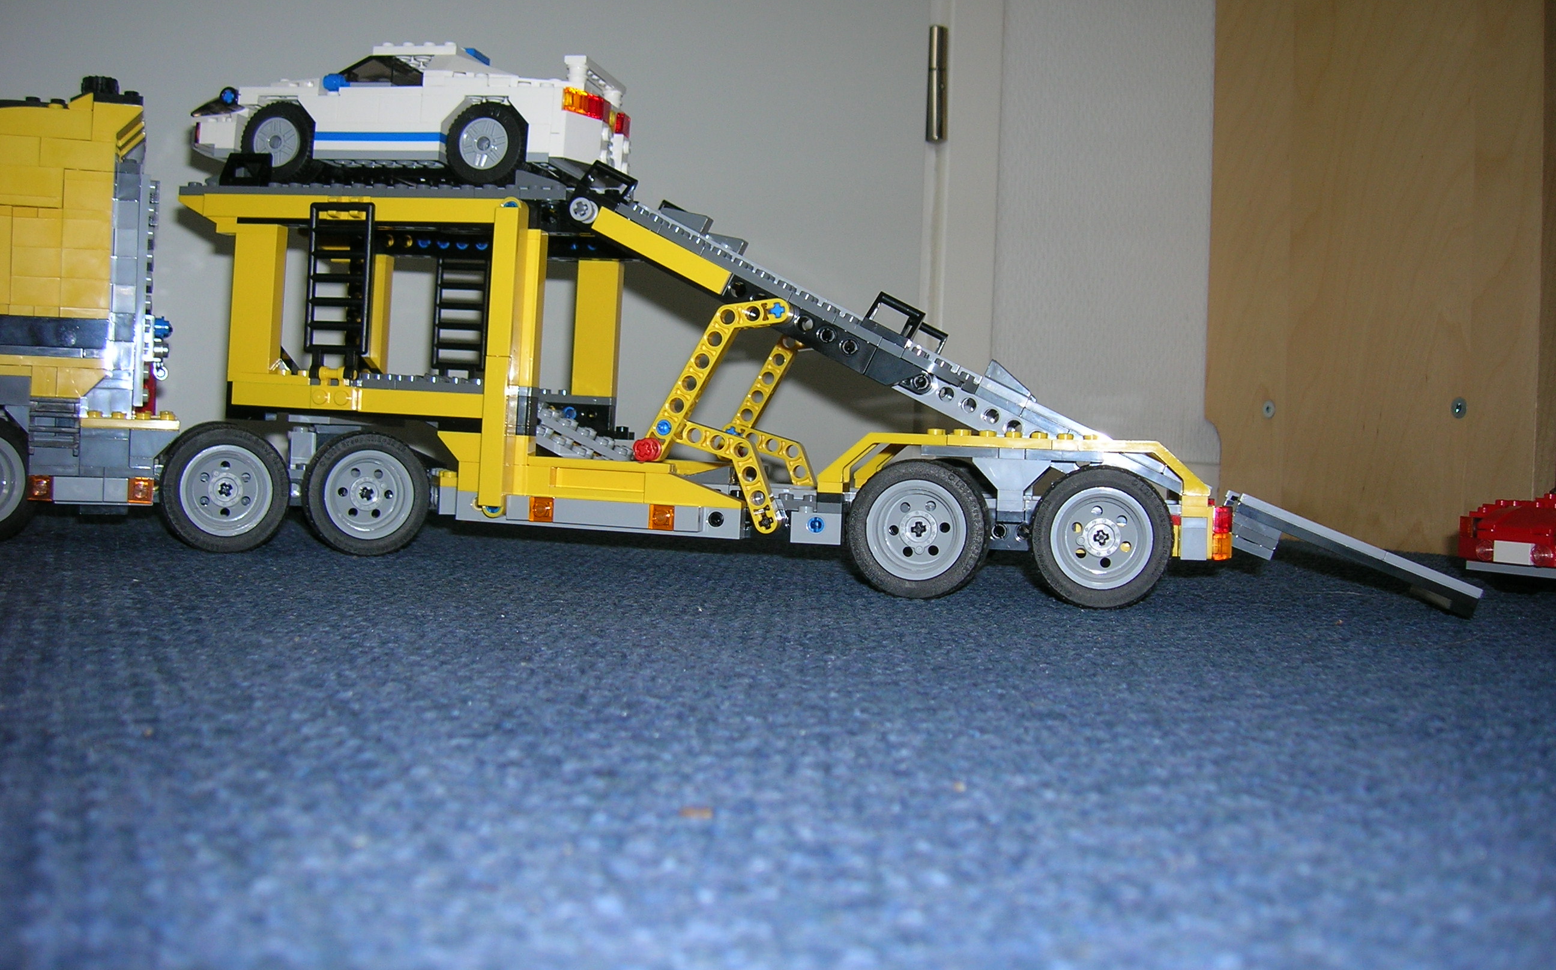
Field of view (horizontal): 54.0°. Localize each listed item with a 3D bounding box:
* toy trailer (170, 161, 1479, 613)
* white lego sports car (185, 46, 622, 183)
[{"bbox_3d":[0.007,-0.037,0.530,0.435,0.137,0.114,3,2,11],"label":"toy trailer"},{"bbox_3d":[-0.131,-0.133,0.555,0.146,0.053,0.054,3,2,11],"label":"white lego sports car"}]

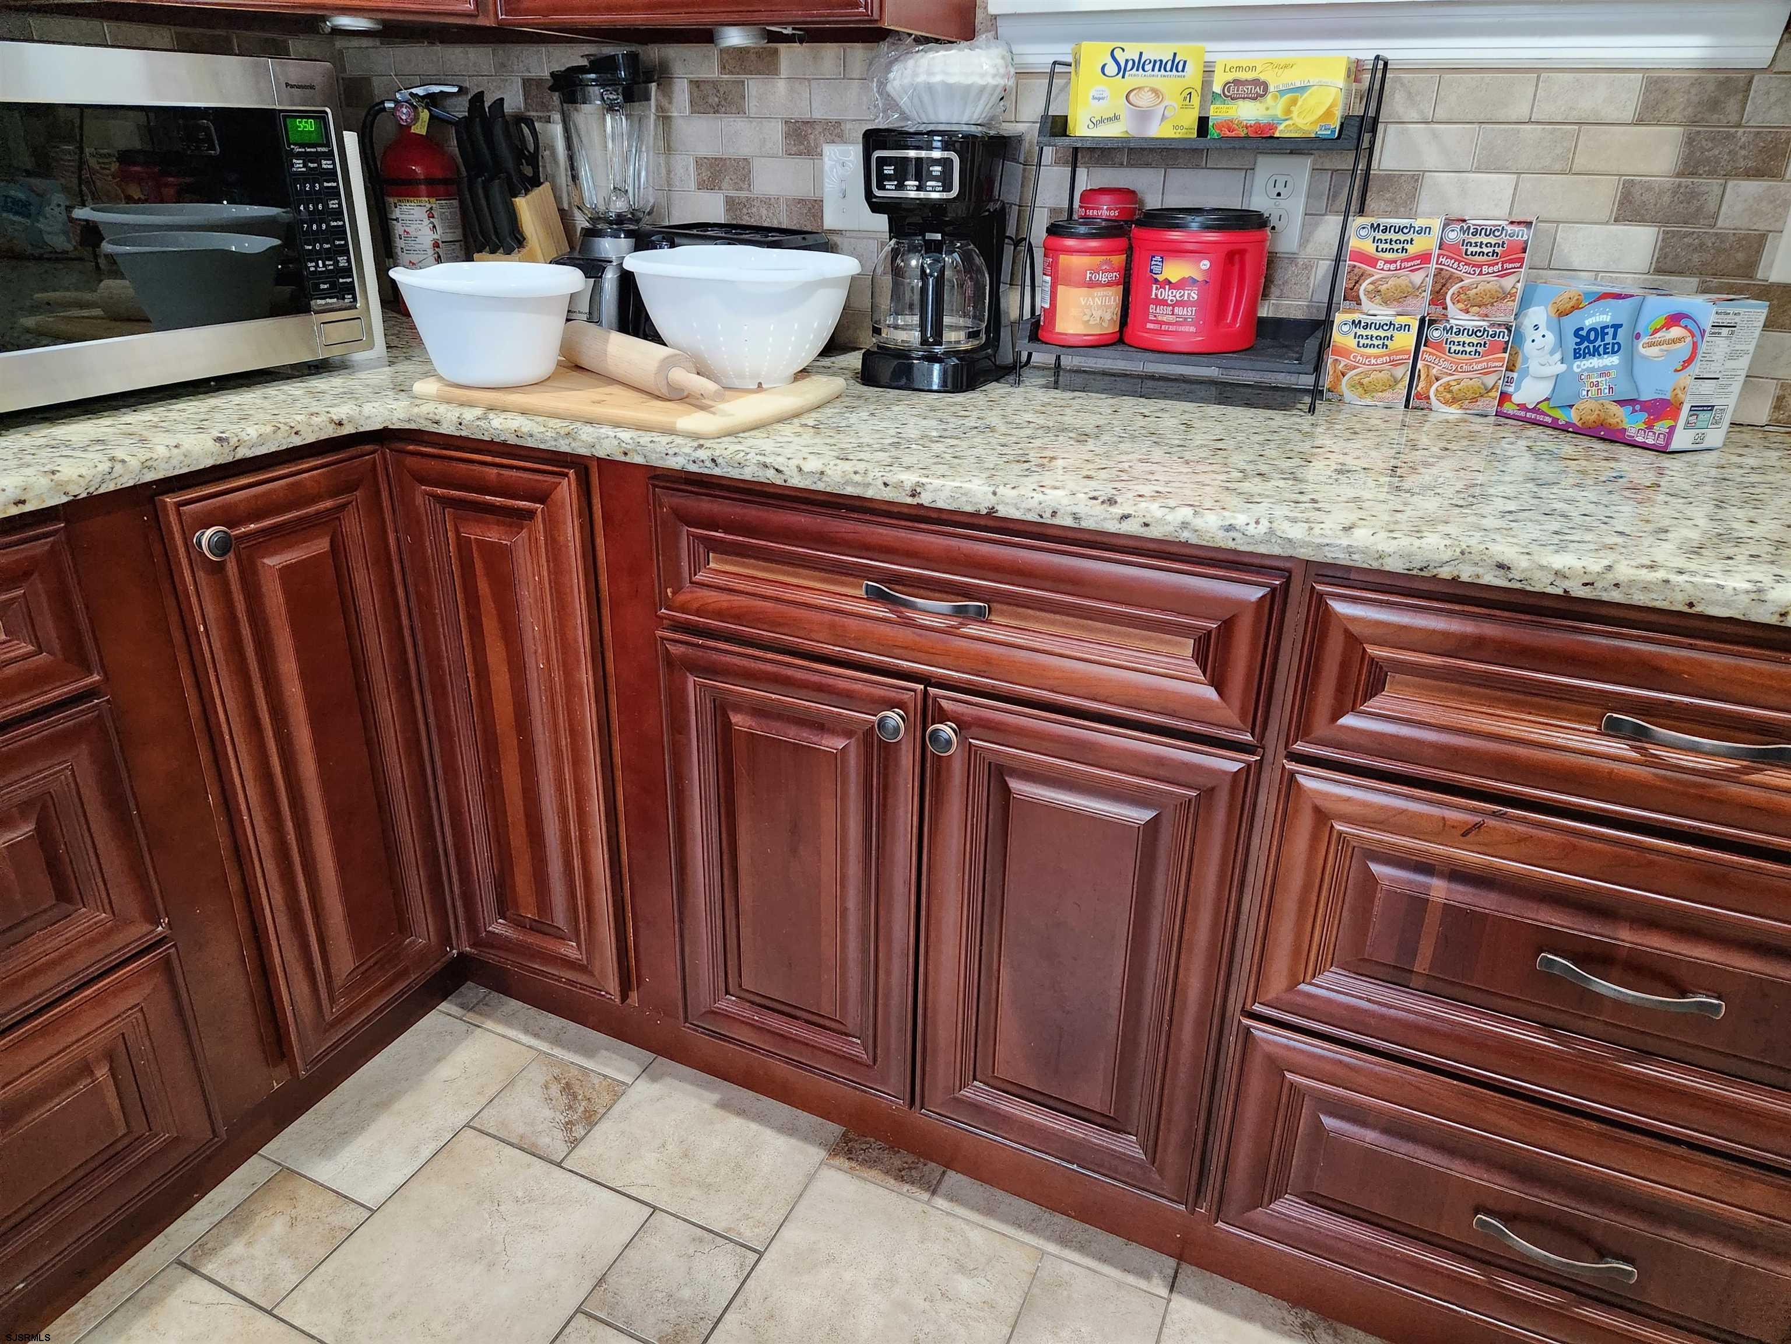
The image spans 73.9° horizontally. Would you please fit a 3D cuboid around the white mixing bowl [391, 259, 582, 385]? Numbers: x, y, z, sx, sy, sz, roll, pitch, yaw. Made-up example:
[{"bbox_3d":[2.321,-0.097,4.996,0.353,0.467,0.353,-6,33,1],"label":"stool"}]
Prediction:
[{"bbox_3d":[-0.464,-0.399,1.376,0.220,0.124,0.220,-2,24,-6],"label":"white mixing bowl"}]

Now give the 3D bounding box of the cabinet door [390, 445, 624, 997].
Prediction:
[{"bbox_3d":[-0.485,0.083,1.531,0.273,0.733,0.022,12,25,23],"label":"cabinet door"}]

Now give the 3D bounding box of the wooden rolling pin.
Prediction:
[{"bbox_3d":[-0.319,-0.359,1.381,0.052,0.052,0.470,-16,29,-34],"label":"wooden rolling pin"}]

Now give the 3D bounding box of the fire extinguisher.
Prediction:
[{"bbox_3d":[-0.775,-0.767,1.963,0.172,0.355,0.132,-2,24,-8],"label":"fire extinguisher"}]

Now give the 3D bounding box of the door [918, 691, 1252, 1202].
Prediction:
[{"bbox_3d":[0.185,0.301,1.278,0.332,0.561,0.022,12,25,23],"label":"door"}]

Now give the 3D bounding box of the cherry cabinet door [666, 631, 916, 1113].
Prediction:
[{"bbox_3d":[-0.119,0.239,1.408,0.330,0.561,0.022,12,25,23],"label":"cherry cabinet door"}]

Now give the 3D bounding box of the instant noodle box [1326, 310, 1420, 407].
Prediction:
[{"bbox_3d":[0.591,-0.388,1.464,0.090,0.105,0.090,12,26,22],"label":"instant noodle box"}]

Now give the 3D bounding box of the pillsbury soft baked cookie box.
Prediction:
[{"bbox_3d":[0.791,-0.336,1.296,0.084,0.147,0.207,-10,26,-24],"label":"pillsbury soft baked cookie box"}]

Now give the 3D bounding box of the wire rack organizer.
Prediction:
[{"bbox_3d":[0.357,-0.532,1.446,0.372,0.375,0.160,12,26,22],"label":"wire rack organizer"}]

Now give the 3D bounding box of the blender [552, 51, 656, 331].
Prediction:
[{"bbox_3d":[-0.426,-0.681,1.741,0.160,0.385,0.175,12,26,22],"label":"blender"}]

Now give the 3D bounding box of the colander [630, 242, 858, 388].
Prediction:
[{"bbox_3d":[-0.178,-0.419,1.413,0.272,0.140,0.272,-6,25,-16],"label":"colander"}]

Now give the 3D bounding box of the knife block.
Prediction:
[{"bbox_3d":[-0.585,-0.659,1.891,0.110,0.220,0.150,12,26,22],"label":"knife block"}]

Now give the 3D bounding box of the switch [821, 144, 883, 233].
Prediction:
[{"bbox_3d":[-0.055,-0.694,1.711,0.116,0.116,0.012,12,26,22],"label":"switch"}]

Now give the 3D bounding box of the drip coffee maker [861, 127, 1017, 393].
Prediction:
[{"bbox_3d":[0.061,-0.534,1.535,0.170,0.297,0.235,5,24,10],"label":"drip coffee maker"}]

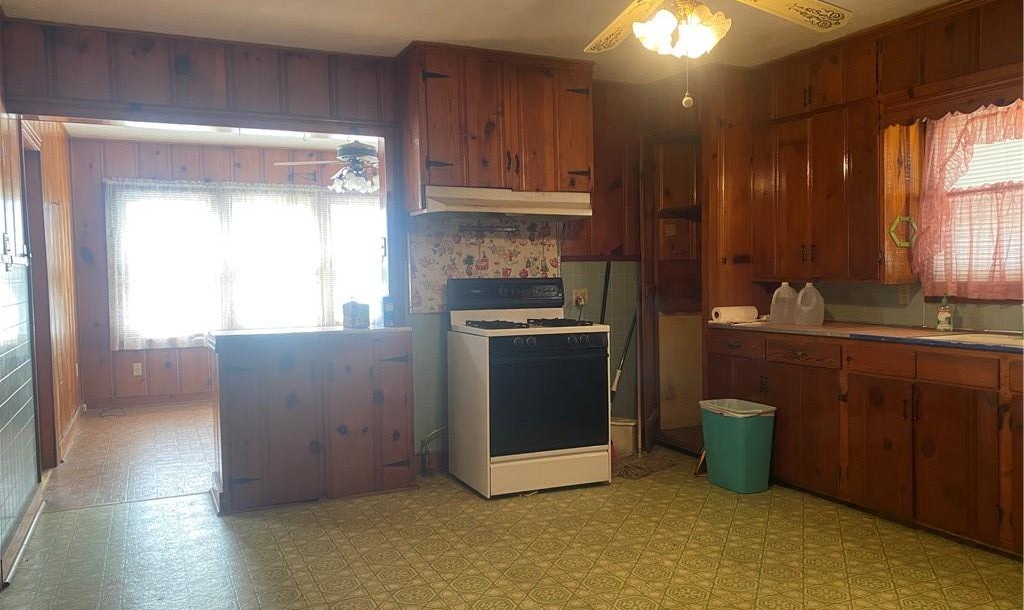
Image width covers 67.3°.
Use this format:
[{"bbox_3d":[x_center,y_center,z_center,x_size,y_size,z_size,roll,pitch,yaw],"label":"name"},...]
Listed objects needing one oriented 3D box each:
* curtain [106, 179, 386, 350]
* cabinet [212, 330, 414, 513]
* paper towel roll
[{"bbox_3d":[-2.522,-0.421,7.866,2.840,1.600,0.120,-2,3,-25],"label":"curtain"},{"bbox_3d":[-1.159,0.603,4.454,1.080,0.935,0.520,-2,3,-25],"label":"cabinet"},{"bbox_3d":[1.425,0.059,4.913,0.280,0.108,0.108,-2,3,-17],"label":"paper towel roll"}]

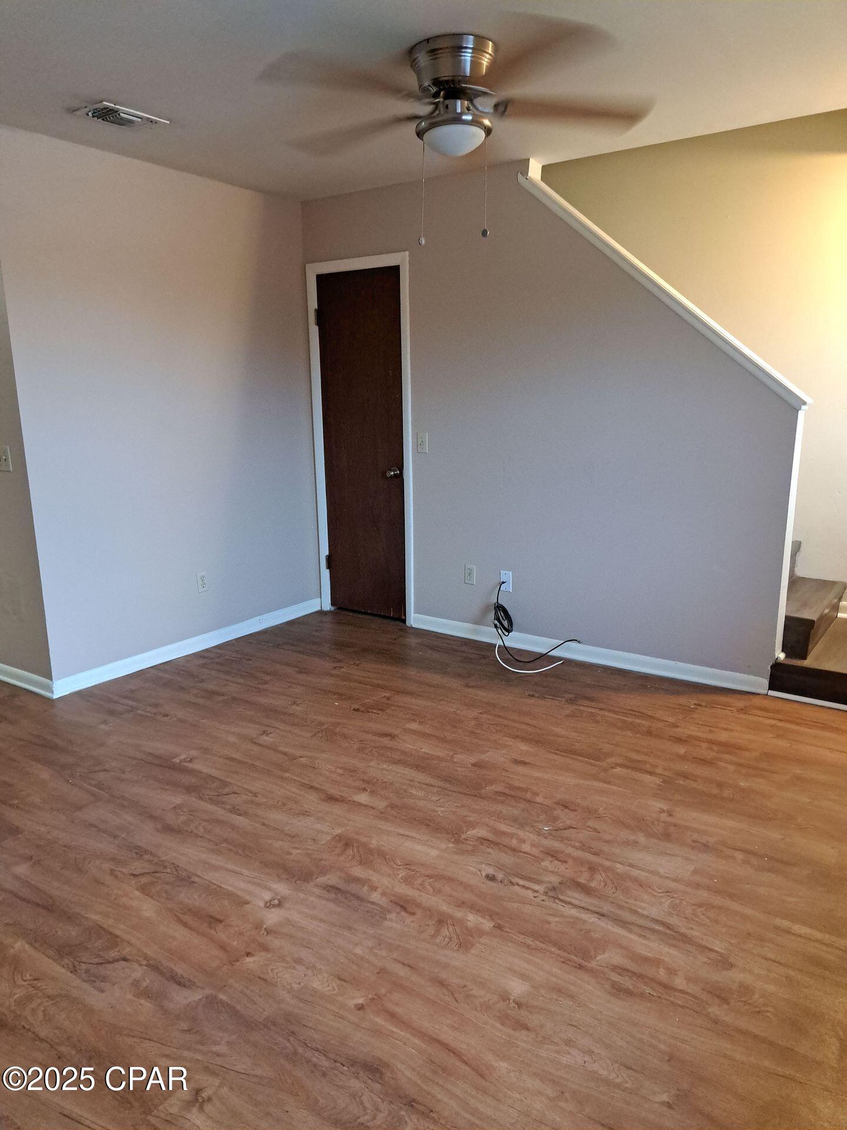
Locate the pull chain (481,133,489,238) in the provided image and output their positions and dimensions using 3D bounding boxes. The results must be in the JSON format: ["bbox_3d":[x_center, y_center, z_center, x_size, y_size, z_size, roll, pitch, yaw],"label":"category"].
[{"bbox_3d":[0.206,-1.252,2.592,0.022,0.321,0.018,-1,13,0],"label":"pull chain"}]

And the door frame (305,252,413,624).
[{"bbox_3d":[-0.342,-0.703,4.657,0.736,2.095,0.090,8,15,34],"label":"door frame"}]

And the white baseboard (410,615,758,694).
[{"bbox_3d":[0.753,0.439,4.105,1.976,0.075,0.018,8,15,34],"label":"white baseboard"}]

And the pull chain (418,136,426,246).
[{"bbox_3d":[-0.001,-1.284,2.707,0.022,0.340,0.018,-1,13,0],"label":"pull chain"}]

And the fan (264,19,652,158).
[{"bbox_3d":[0.103,-1.522,2.594,1.290,0.310,1.290,-1,13,0],"label":"fan"}]

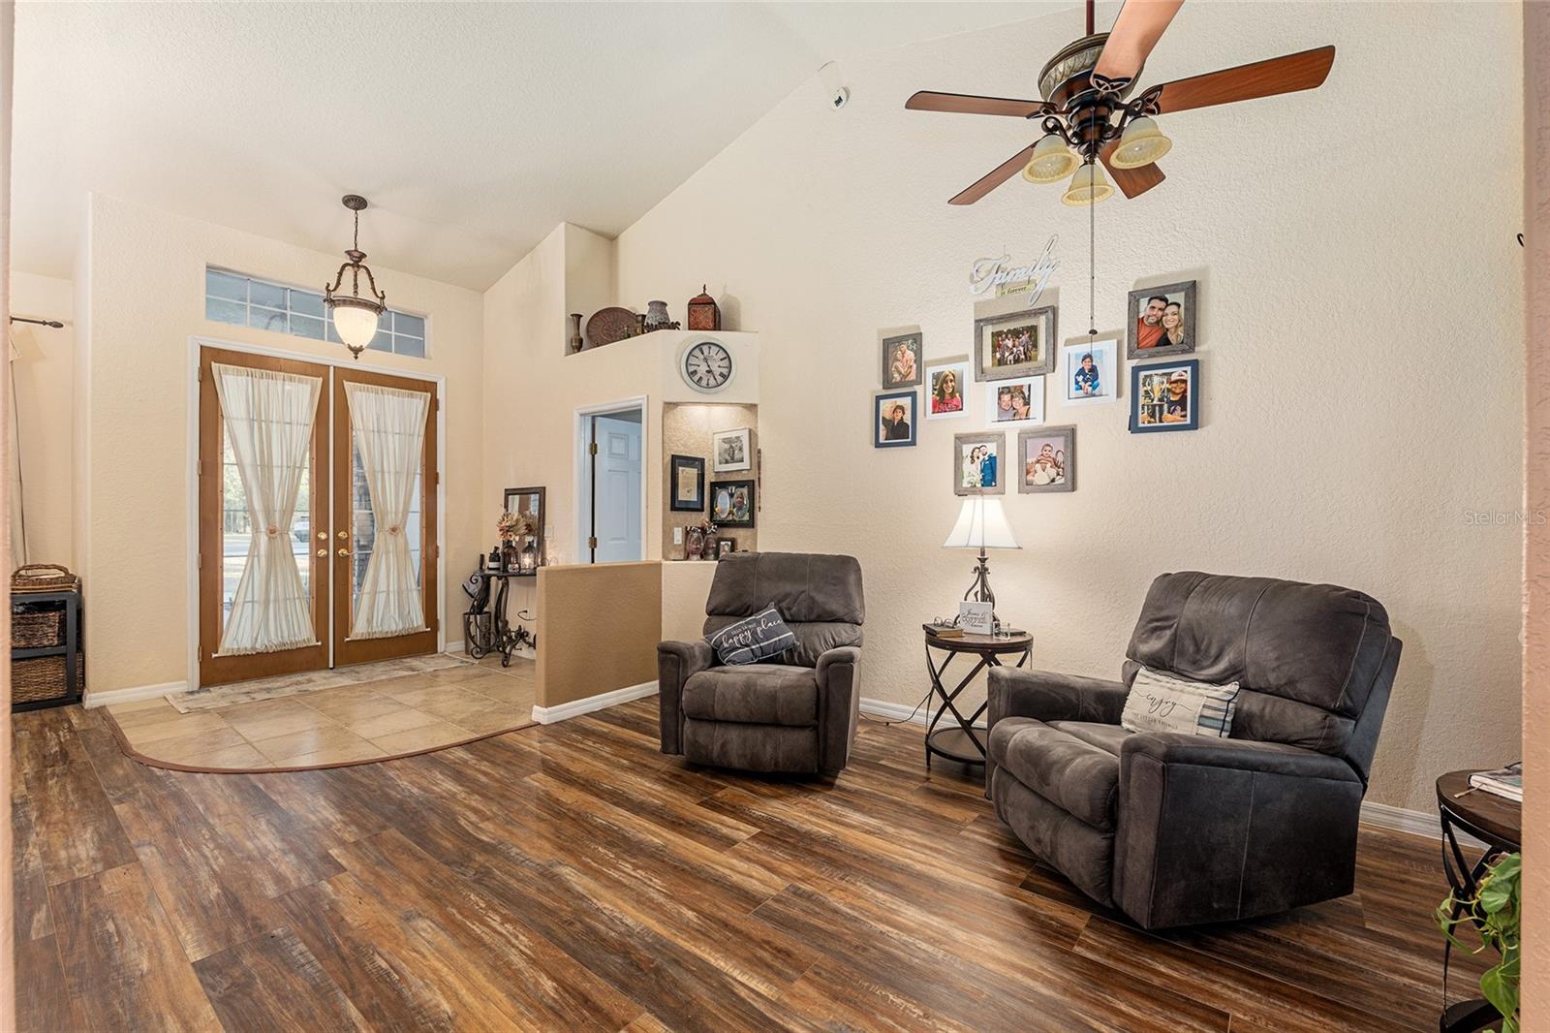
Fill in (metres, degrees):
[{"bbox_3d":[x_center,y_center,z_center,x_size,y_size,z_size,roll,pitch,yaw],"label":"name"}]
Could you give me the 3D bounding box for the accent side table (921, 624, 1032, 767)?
[{"bbox_3d":[1.003,0.901,2.970,0.530,0.648,0.530,0,0,37],"label":"accent side table"}]

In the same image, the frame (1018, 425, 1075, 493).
[{"bbox_3d":[1.412,-0.290,3.133,0.267,0.335,0.030,0,0,37],"label":"frame"}]

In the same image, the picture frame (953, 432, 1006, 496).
[{"bbox_3d":[1.138,-0.289,3.341,0.279,0.344,0.030,0,0,37],"label":"picture frame"}]

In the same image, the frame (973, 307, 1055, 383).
[{"bbox_3d":[1.281,-0.910,3.232,0.406,0.348,0.030,0,0,37],"label":"frame"}]

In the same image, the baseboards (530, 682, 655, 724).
[{"bbox_3d":[-1.120,1.179,3.920,0.130,0.093,0.890,0,0,39],"label":"baseboards"}]

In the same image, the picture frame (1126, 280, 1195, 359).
[{"bbox_3d":[1.795,-0.905,2.800,0.265,0.324,0.030,0,0,37],"label":"picture frame"}]

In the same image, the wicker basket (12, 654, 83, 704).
[{"bbox_3d":[-4.860,1.035,3.955,0.310,0.280,0.400,0,0,44],"label":"wicker basket"}]

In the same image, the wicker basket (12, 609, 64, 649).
[{"bbox_3d":[-4.891,0.746,3.933,0.280,0.220,0.310,0,0,44],"label":"wicker basket"}]

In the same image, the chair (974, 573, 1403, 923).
[{"bbox_3d":[1.478,0.720,2.260,1.050,1.010,0.880,0,0,-12],"label":"chair"}]

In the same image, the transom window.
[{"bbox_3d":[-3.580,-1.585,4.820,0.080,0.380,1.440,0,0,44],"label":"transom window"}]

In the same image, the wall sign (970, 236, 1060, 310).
[{"bbox_3d":[1.278,-1.272,3.239,0.455,0.345,0.020,0,0,37],"label":"wall sign"}]

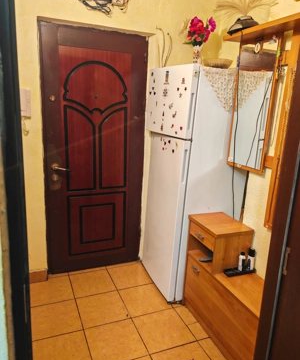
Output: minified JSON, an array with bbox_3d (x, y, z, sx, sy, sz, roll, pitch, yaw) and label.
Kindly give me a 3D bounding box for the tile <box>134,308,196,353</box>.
[{"bbox_3d":[0.084,1.001,2.090,0.330,0.010,0.341,-3,16,-22],"label":"tile"}]

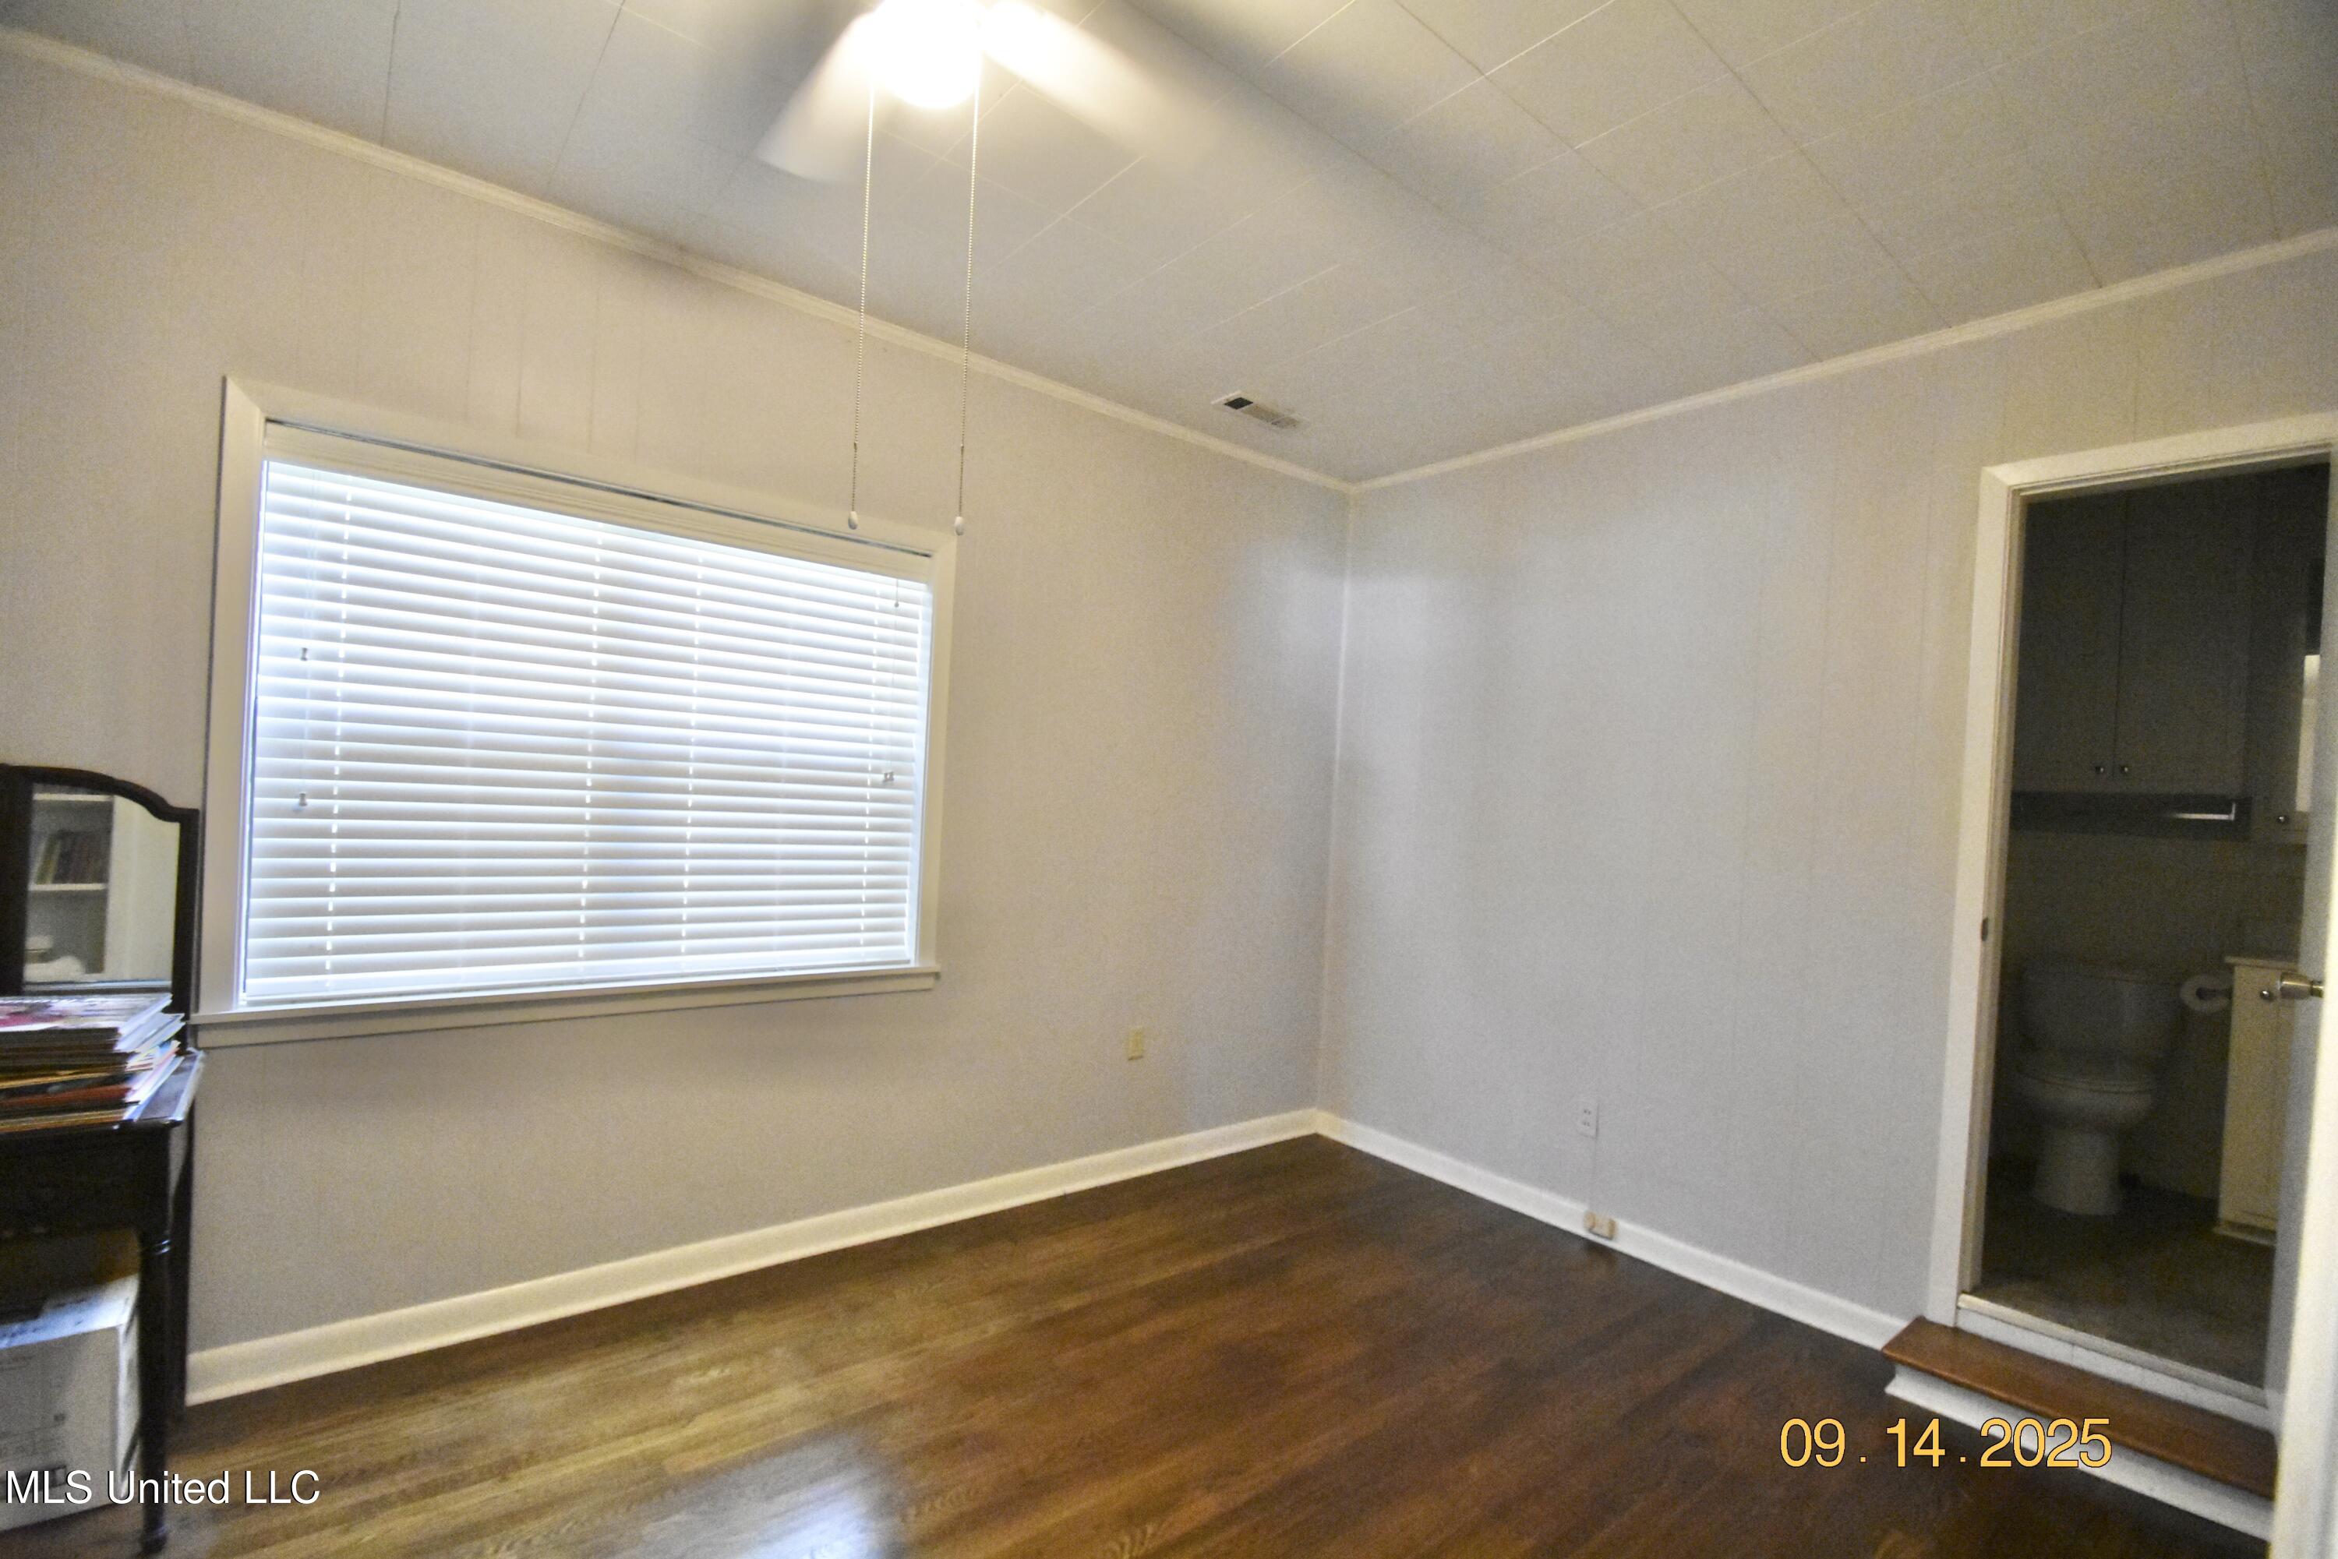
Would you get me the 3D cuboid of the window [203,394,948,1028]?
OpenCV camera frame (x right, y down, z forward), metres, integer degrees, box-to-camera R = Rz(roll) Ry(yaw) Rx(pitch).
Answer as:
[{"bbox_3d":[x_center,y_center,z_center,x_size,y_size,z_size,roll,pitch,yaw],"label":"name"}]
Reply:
[{"bbox_3d":[-1.375,-0.108,2.568,1.645,1.340,0.120,3,-1,-38],"label":"window"}]

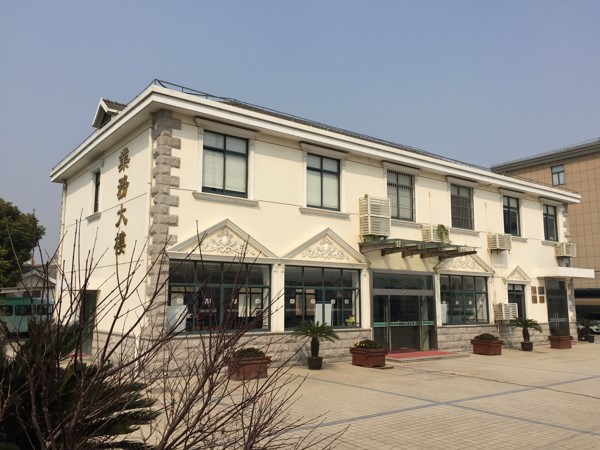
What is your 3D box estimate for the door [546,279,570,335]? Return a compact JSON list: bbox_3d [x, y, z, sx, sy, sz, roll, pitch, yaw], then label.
[{"bbox_3d":[12.534,4.064,24.397,1.909,2.820,0.130,7,-10,-36],"label":"door"}]

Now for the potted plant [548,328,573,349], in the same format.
[{"bbox_3d":[11.058,4.833,21.365,0.660,0.810,0.660,3,-8,-18],"label":"potted plant"}]

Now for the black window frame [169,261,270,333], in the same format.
[{"bbox_3d":[-2.021,1.908,13.213,3.004,1.841,0.120,7,-11,-35],"label":"black window frame"}]

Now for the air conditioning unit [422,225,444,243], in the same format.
[{"bbox_3d":[5.106,0.400,18.875,1.000,0.600,0.450,7,-10,-36],"label":"air conditioning unit"}]

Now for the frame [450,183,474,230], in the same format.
[{"bbox_3d":[7.234,-0.778,22.412,1.600,1.920,0.120,6,-10,-37],"label":"frame"}]

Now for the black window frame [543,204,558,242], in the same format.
[{"bbox_3d":[13.584,-0.081,27.274,1.450,1.930,0.120,6,-10,-37],"label":"black window frame"}]

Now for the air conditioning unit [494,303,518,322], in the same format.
[{"bbox_3d":[8.356,3.514,20.280,1.000,0.630,0.420,7,-11,-35],"label":"air conditioning unit"}]

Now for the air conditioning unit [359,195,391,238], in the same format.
[{"bbox_3d":[2.558,-0.215,17.030,1.030,1.335,0.450,7,-10,-36],"label":"air conditioning unit"}]

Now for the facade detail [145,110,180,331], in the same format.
[{"bbox_3d":[-3.544,-0.086,12.964,0.567,5.727,0.560,7,-10,-36],"label":"facade detail"}]

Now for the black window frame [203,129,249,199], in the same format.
[{"bbox_3d":[-2.016,-1.649,13.749,1.365,1.693,0.120,7,-11,-35],"label":"black window frame"}]

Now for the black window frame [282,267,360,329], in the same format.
[{"bbox_3d":[0.827,2.481,16.944,3.320,2.050,0.120,6,-10,-37],"label":"black window frame"}]

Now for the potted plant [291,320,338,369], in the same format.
[{"bbox_3d":[0.476,3.654,15.366,1.420,1.420,1.420,0,-8,0],"label":"potted plant"}]

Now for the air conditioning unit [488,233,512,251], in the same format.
[{"bbox_3d":[9.360,0.848,23.485,1.180,0.710,0.480,6,-10,-37],"label":"air conditioning unit"}]

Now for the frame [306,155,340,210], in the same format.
[{"bbox_3d":[0.753,-1.315,15.725,1.323,1.657,0.120,7,-11,-35],"label":"frame"}]

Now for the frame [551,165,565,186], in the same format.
[{"bbox_3d":[17.843,-3.398,34.654,0.120,1.387,0.875,7,-11,-37],"label":"frame"}]

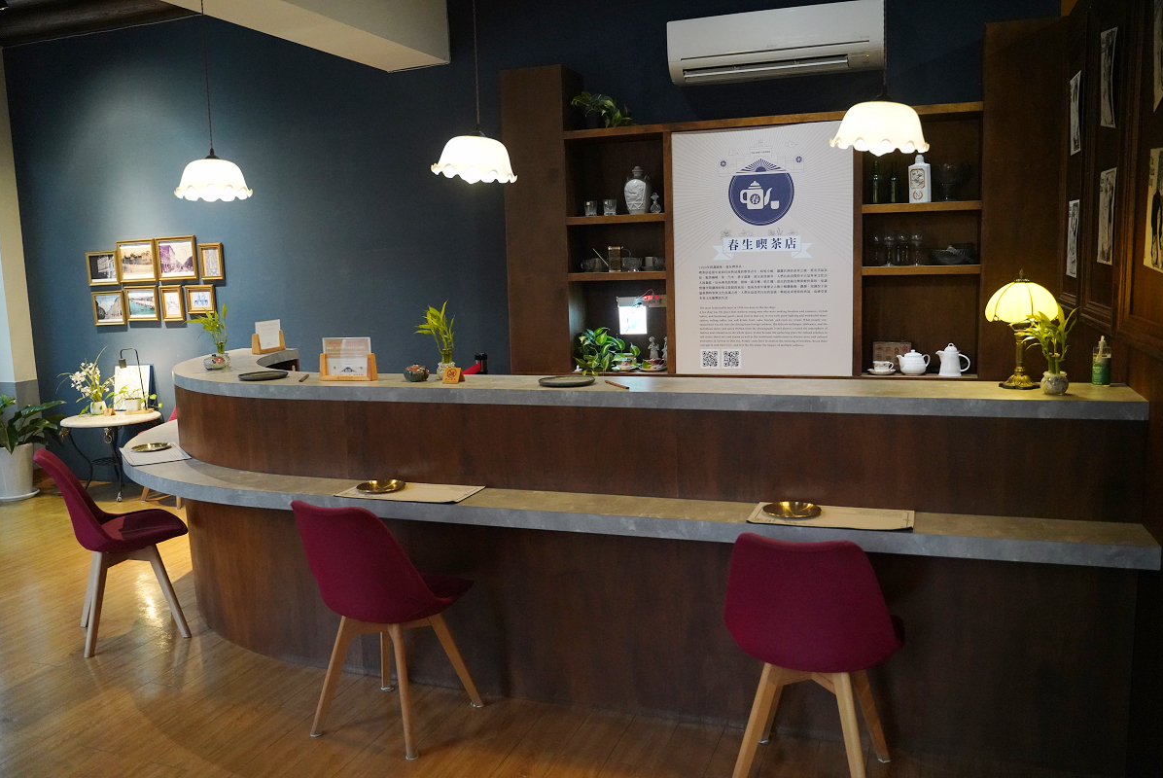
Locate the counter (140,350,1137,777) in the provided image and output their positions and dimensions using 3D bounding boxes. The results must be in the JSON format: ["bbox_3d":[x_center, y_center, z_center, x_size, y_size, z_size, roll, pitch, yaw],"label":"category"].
[{"bbox_3d":[-0.324,0.460,3.952,4.380,1.102,1.840,1,8,17],"label":"counter"}]

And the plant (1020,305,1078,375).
[{"bbox_3d":[1.358,-0.135,2.728,0.146,0.206,0.150,2,8,27],"label":"plant"}]

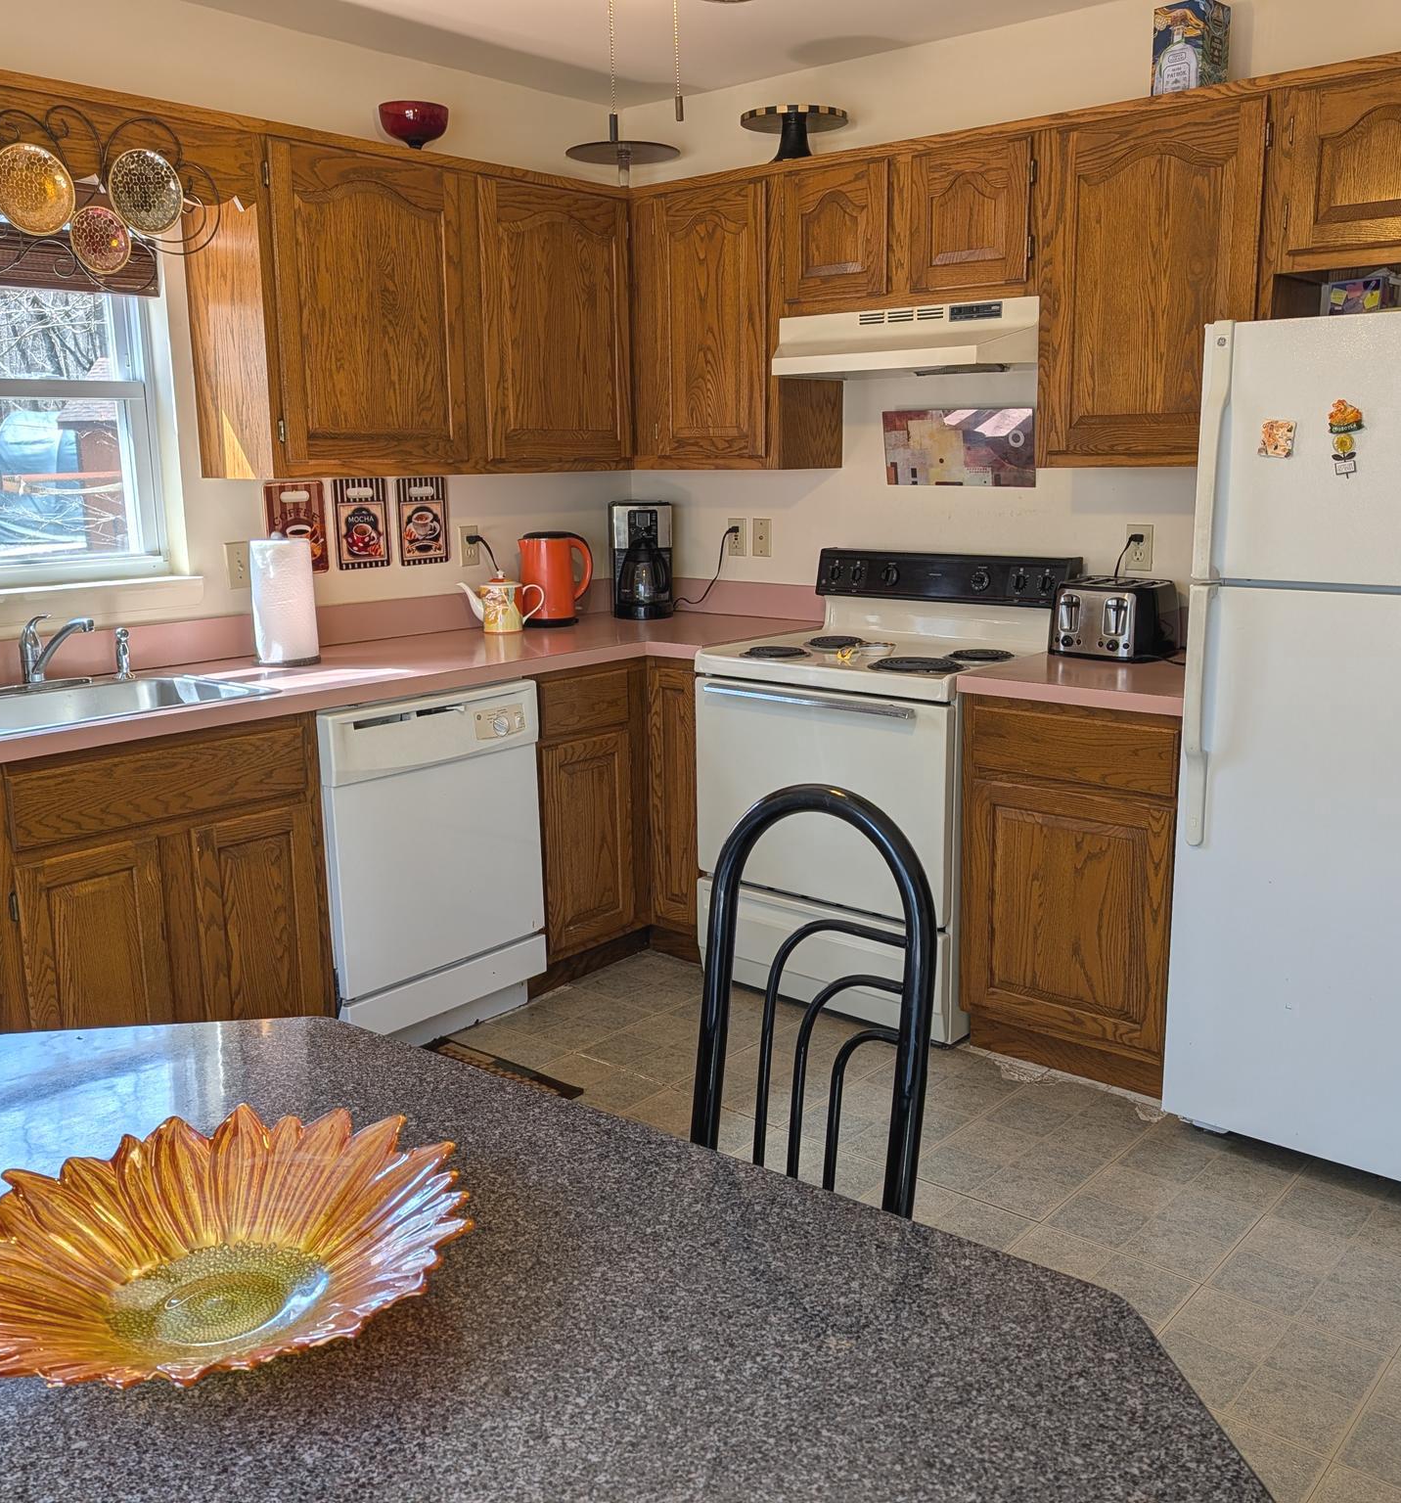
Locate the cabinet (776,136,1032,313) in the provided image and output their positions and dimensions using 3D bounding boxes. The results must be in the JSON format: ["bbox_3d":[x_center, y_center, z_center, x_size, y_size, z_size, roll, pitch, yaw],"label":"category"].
[{"bbox_3d":[0.583,-1.286,3.460,0.754,0.362,0.323,9,16,40],"label":"cabinet"}]

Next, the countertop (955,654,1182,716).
[{"bbox_3d":[0.990,-0.170,3.146,0.550,0.038,0.637,9,16,40],"label":"countertop"}]

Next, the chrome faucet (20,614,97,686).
[{"bbox_3d":[-1.388,-0.214,2.982,0.200,0.156,0.065,6,13,27],"label":"chrome faucet"}]

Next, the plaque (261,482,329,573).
[{"bbox_3d":[-1.041,-0.579,3.583,0.010,0.233,0.176,9,16,40],"label":"plaque"}]

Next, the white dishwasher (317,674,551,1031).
[{"bbox_3d":[-0.823,0.261,3.474,0.610,0.870,0.597,9,16,40],"label":"white dishwasher"}]

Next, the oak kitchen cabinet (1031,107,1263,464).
[{"bbox_3d":[1.060,-1.022,3.125,0.484,0.744,0.325,9,16,40],"label":"oak kitchen cabinet"}]

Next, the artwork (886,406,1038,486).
[{"bbox_3d":[0.683,-0.805,3.685,0.452,0.198,0.022,9,16,40],"label":"artwork"}]

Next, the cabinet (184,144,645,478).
[{"bbox_3d":[-0.662,-1.119,3.679,0.325,0.749,1.320,9,16,40],"label":"cabinet"}]

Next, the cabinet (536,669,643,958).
[{"bbox_3d":[-0.496,0.138,3.887,0.625,0.831,0.410,9,16,40],"label":"cabinet"}]

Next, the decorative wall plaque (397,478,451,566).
[{"bbox_3d":[-0.774,-0.644,3.885,0.010,0.239,0.166,9,16,40],"label":"decorative wall plaque"}]

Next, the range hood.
[{"bbox_3d":[0.545,-1.025,3.466,0.750,0.151,0.452,9,16,40],"label":"range hood"}]

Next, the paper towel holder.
[{"bbox_3d":[-1.022,-0.373,3.376,0.172,0.318,0.172,9,16,40],"label":"paper towel holder"}]

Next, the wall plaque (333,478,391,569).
[{"bbox_3d":[-0.901,-0.609,3.707,0.010,0.238,0.164,9,16,40],"label":"wall plaque"}]

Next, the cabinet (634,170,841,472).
[{"bbox_3d":[0.101,-1.181,3.905,0.520,0.754,0.323,9,16,40],"label":"cabinet"}]

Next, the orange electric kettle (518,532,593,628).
[{"bbox_3d":[-0.426,-0.505,4.097,0.225,0.263,0.165,-2,12,-6],"label":"orange electric kettle"}]

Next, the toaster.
[{"bbox_3d":[0.999,-0.324,3.345,0.231,0.179,0.208,9,16,40],"label":"toaster"}]

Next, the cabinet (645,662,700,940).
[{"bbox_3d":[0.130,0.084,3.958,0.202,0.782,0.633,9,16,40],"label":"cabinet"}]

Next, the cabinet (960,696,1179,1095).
[{"bbox_3d":[0.995,0.272,3.243,0.547,0.872,0.636,9,16,40],"label":"cabinet"}]

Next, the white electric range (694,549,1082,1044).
[{"bbox_3d":[0.470,0.070,3.604,0.763,1.131,0.673,9,16,40],"label":"white electric range"}]

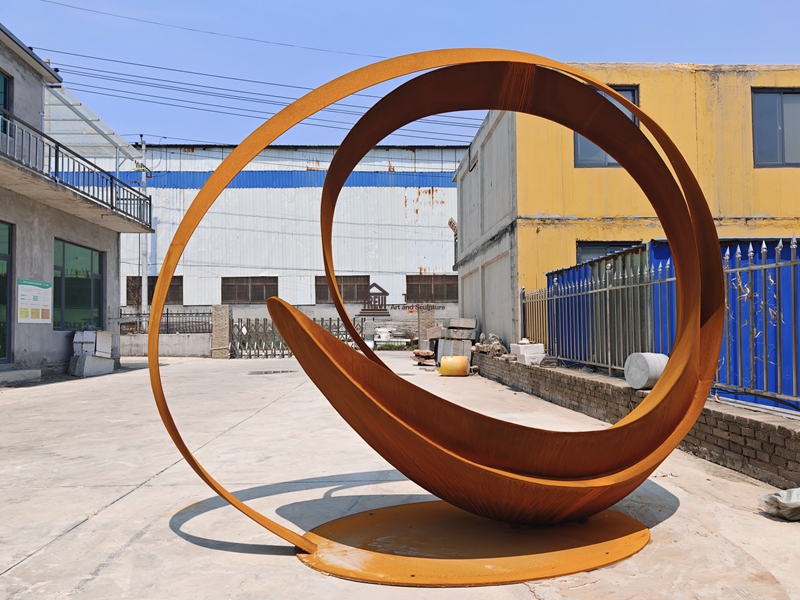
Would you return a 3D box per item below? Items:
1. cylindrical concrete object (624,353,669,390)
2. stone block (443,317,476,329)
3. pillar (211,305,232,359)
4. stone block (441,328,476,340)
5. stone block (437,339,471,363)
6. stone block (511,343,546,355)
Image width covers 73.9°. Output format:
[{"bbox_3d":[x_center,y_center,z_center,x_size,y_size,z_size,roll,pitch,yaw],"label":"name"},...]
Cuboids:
[{"bbox_3d":[2.687,0.763,5.708,0.355,0.383,0.383,1,-3,-19],"label":"cylindrical concrete object"},{"bbox_3d":[1.570,0.616,14.036,0.690,0.235,0.500,1,-3,-15],"label":"stone block"},{"bbox_3d":[-6.226,1.130,18.728,0.570,1.849,0.530,0,-3,-3],"label":"pillar"},{"bbox_3d":[1.550,0.917,14.114,0.690,0.260,0.660,1,-3,-15],"label":"stone block"},{"bbox_3d":[1.455,1.459,14.171,0.520,0.760,0.880,1,-3,-20],"label":"stone block"},{"bbox_3d":[2.397,0.932,10.004,0.465,0.165,0.400,1,-3,-14],"label":"stone block"}]

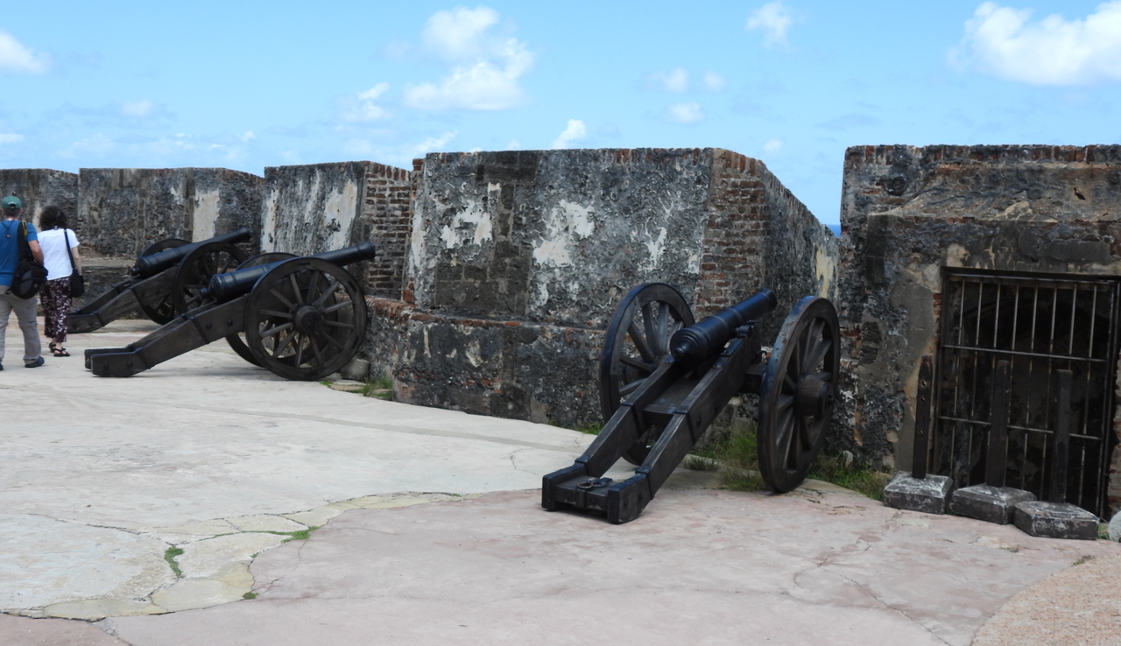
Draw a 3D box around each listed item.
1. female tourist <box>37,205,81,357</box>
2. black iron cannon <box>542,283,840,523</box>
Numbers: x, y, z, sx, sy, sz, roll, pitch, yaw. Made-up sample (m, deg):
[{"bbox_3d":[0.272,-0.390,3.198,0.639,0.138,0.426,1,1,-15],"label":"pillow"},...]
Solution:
[{"bbox_3d":[-5.411,-0.484,13.974,0.480,1.640,0.340,1,5,-12],"label":"female tourist"},{"bbox_3d":[0.797,0.420,7.905,1.420,1.250,2.780,5,6,29],"label":"black iron cannon"}]

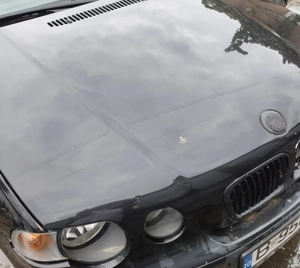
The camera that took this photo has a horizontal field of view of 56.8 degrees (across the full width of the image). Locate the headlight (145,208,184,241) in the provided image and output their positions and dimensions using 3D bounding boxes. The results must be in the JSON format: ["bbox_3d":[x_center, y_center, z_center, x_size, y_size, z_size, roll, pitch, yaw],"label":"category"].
[{"bbox_3d":[0.041,0.253,0.797,0.112,0.105,0.070,-21,41,-14],"label":"headlight"}]

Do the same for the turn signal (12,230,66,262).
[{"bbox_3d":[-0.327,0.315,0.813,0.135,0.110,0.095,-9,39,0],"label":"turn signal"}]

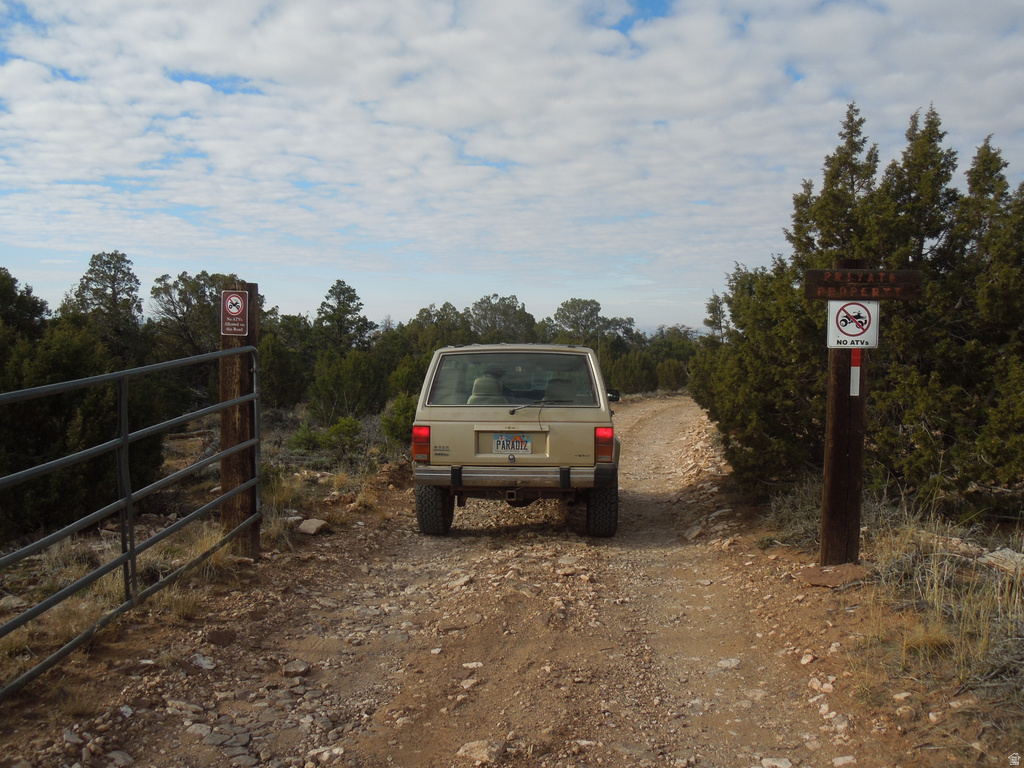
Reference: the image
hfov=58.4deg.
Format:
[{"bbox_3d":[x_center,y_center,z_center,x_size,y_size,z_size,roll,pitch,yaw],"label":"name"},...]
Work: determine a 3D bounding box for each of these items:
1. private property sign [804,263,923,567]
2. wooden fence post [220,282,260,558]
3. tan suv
[{"bbox_3d":[2.130,0.200,5.720,0.700,1.870,0.220,1,4,5],"label":"private property sign"},{"bbox_3d":[-1.895,0.265,6.380,0.215,1.910,0.180,2,4,16],"label":"wooden fence post"},{"bbox_3d":[0.150,0.460,9.220,1.800,1.660,4.200,0,2,4],"label":"tan suv"}]

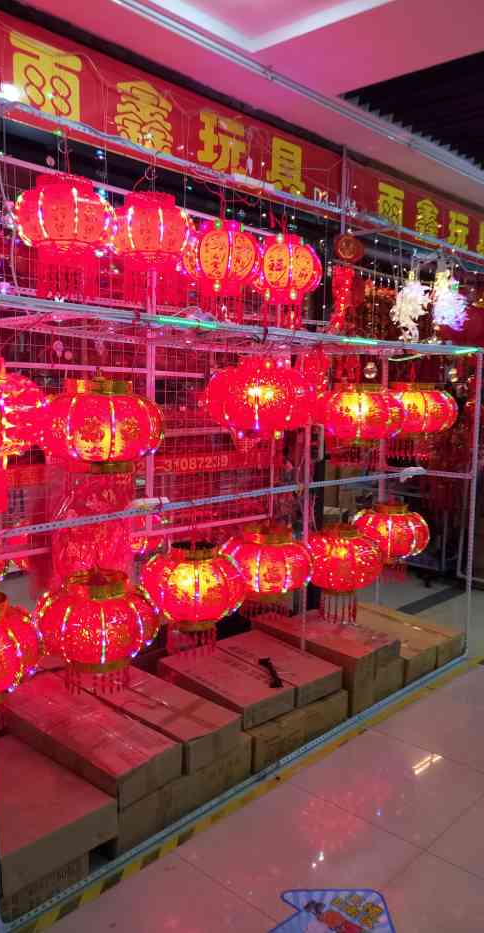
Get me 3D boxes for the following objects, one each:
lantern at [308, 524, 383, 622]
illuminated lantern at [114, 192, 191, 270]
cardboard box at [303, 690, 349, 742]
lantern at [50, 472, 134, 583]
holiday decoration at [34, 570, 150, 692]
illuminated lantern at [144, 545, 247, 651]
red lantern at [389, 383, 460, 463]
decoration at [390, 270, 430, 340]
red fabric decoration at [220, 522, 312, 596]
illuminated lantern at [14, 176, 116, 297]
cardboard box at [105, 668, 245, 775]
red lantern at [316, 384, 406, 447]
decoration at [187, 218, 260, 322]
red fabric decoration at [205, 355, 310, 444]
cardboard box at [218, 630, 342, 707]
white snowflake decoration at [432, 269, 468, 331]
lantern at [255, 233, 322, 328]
[{"bbox_3d":[0.552,0.569,3.610,0.391,0.490,0.391,0,6,0],"label":"lantern"},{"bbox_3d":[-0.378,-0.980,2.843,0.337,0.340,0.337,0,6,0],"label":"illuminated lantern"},{"bbox_3d":[0.200,1.167,3.410,0.339,0.150,0.620,-5,7,-41],"label":"cardboard box"},{"bbox_3d":[-0.615,0.249,2.755,0.220,0.460,0.310,6,8,44],"label":"lantern"},{"bbox_3d":[-0.550,0.604,2.499,0.418,0.392,0.418,0,6,0],"label":"holiday decoration"},{"bbox_3d":[-0.212,0.580,2.939,0.454,0.461,0.454,0,6,0],"label":"illuminated lantern"},{"bbox_3d":[1.093,-0.274,4.172,0.477,0.464,0.477,5,8,45],"label":"red lantern"},{"bbox_3d":[1.106,-1.057,4.424,0.260,0.460,0.260,-6,9,-44],"label":"decoration"},{"bbox_3d":[0.124,0.481,3.267,0.436,0.376,0.436,0,6,0],"label":"red fabric decoration"},{"bbox_3d":[-0.651,-0.837,2.486,0.355,0.410,0.355,0,6,0],"label":"illuminated lantern"},{"bbox_3d":[-0.420,1.044,2.930,0.860,0.125,0.303,6,9,42],"label":"cardboard box"},{"bbox_3d":[0.635,-0.271,3.581,0.450,0.340,0.450,0,7,0],"label":"red lantern"},{"bbox_3d":[-0.086,-0.914,3.142,0.350,0.460,0.350,0,6,0],"label":"decoration"},{"bbox_3d":[0.071,-0.292,2.986,0.460,0.400,0.460,0,7,0],"label":"red fabric decoration"},{"bbox_3d":[0.160,0.993,3.333,0.300,0.100,0.610,-5,9,-40],"label":"cardboard box"},{"bbox_3d":[1.469,-1.183,4.772,0.240,0.430,0.240,-6,9,-44],"label":"white snowflake decoration"},{"bbox_3d":[0.233,-0.923,3.394,0.341,0.451,0.341,0,6,0],"label":"lantern"}]

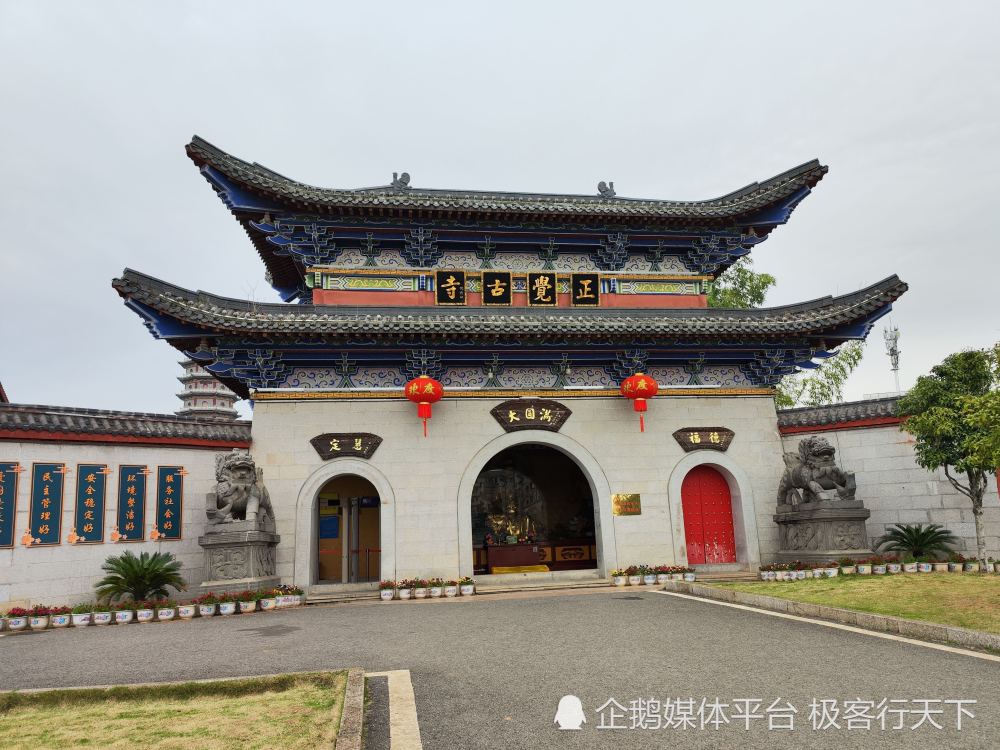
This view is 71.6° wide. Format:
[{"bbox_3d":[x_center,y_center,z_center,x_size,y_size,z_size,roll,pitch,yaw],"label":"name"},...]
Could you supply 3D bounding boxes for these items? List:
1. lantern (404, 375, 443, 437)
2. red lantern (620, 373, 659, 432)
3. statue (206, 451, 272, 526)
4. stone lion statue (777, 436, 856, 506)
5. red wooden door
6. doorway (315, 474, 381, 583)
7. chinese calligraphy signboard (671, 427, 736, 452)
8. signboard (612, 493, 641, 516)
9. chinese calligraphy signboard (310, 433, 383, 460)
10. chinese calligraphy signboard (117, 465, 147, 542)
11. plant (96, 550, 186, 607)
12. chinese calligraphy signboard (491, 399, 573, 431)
[{"bbox_3d":[-1.651,0.678,15.212,0.827,1.333,0.827,-1,-12,-7],"label":"lantern"},{"bbox_3d":[3.182,0.620,15.814,0.859,1.330,0.859,-1,-12,-7],"label":"red lantern"},{"bbox_3d":[-5.171,2.234,13.815,1.050,1.415,1.400,-1,-12,-4],"label":"statue"},{"bbox_3d":[6.994,2.124,15.321,1.050,1.485,1.400,1,-12,-12],"label":"stone lion statue"},{"bbox_3d":[4.900,3.317,16.531,1.490,2.307,0.120,-1,-12,-7],"label":"red wooden door"},{"bbox_3d":[-3.349,3.343,15.211,1.487,2.328,0.450,-1,-12,-7],"label":"doorway"},{"bbox_3d":[4.817,1.534,16.372,1.552,0.593,0.100,-1,-12,-7],"label":"chinese calligraphy signboard"},{"bbox_3d":[2.889,2.968,15.836,0.658,0.493,0.040,-1,-12,-7],"label":"signboard"},{"bbox_3d":[-3.390,1.583,15.362,1.587,0.623,0.100,-1,-12,-7],"label":"chinese calligraphy signboard"},{"bbox_3d":[-6.888,2.398,12.969,0.060,1.418,0.523,-12,-15,40],"label":"chinese calligraphy signboard"},{"bbox_3d":[-6.434,3.678,12.425,1.621,1.073,1.621,-12,-15,40],"label":"plant"},{"bbox_3d":[0.728,0.945,16.025,1.919,0.821,0.100,-1,-12,-7],"label":"chinese calligraphy signboard"}]

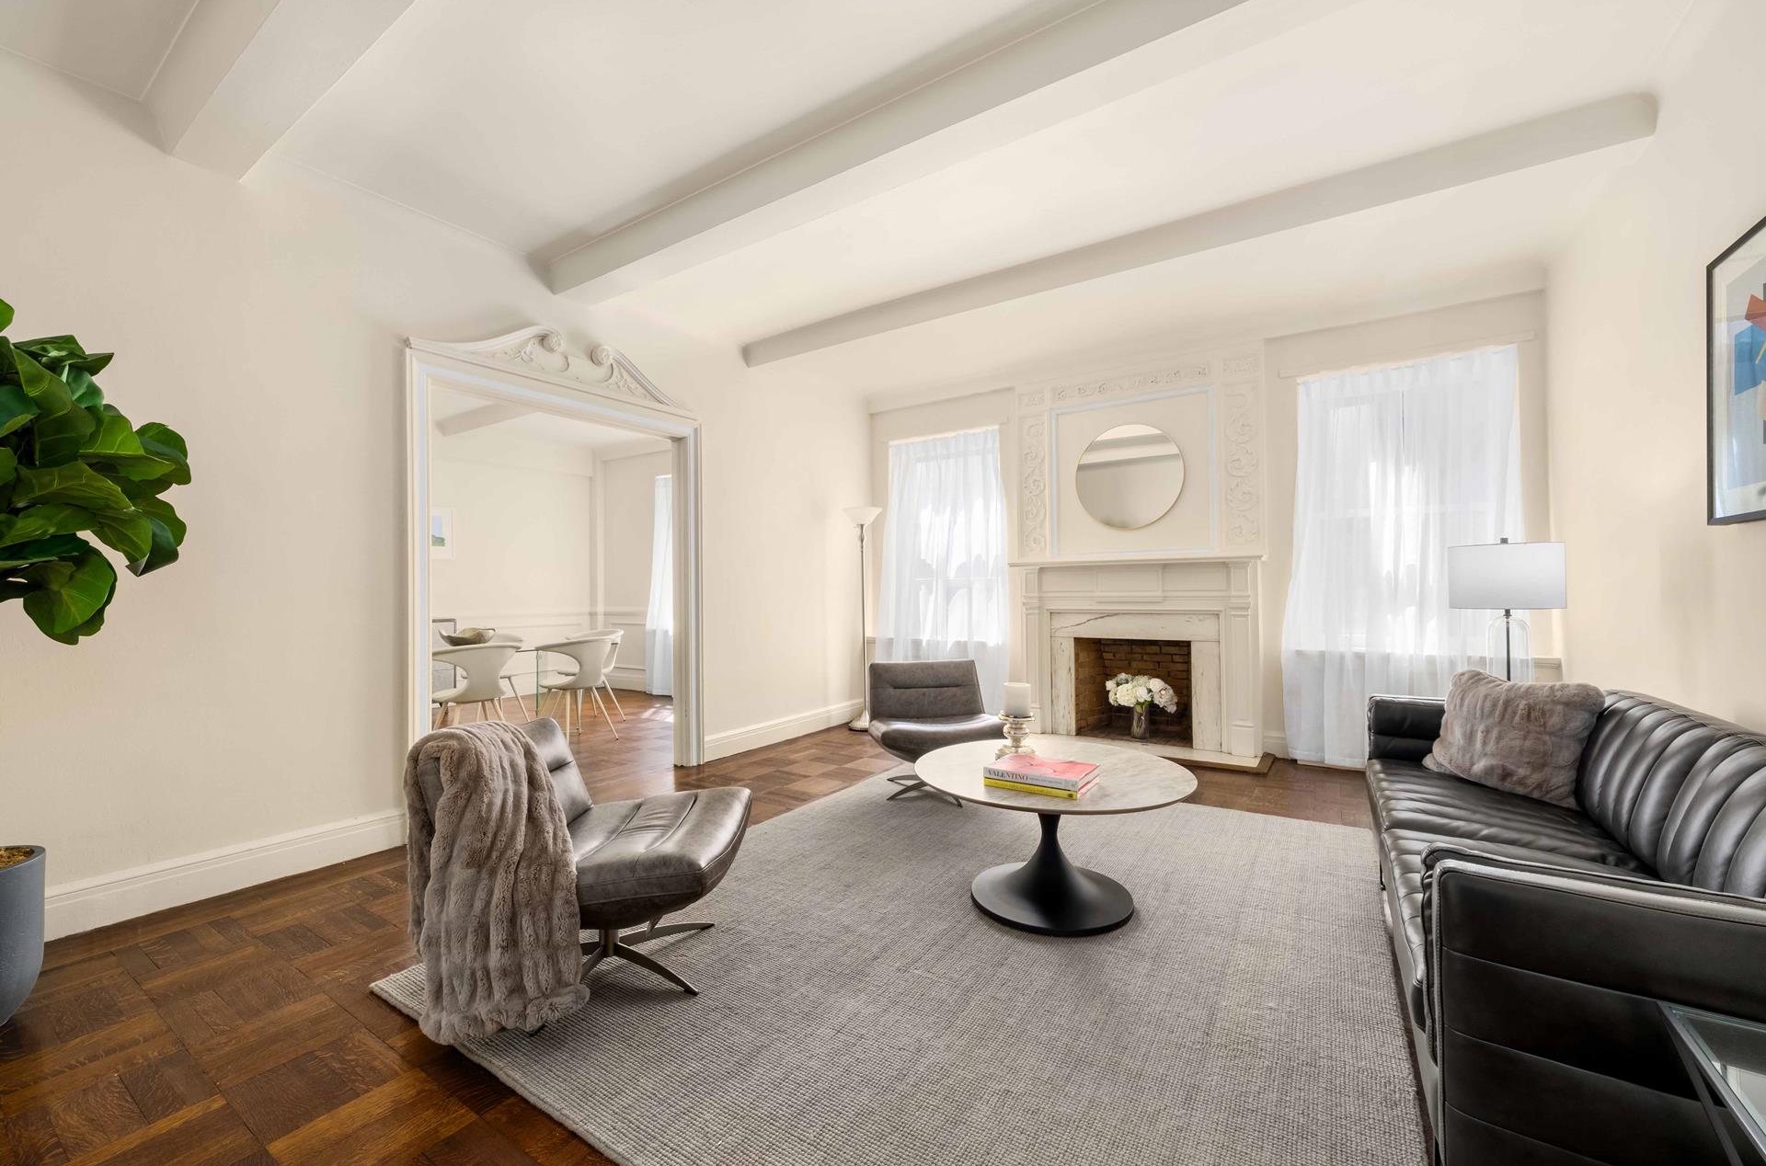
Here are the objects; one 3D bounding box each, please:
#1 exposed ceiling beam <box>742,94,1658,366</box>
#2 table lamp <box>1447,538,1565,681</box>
[{"bbox_3d":[0.993,-1.663,3.833,4.506,0.153,0.301,-1,-1,33],"label":"exposed ceiling beam"},{"bbox_3d":[2.947,0.169,3.240,0.405,0.750,0.405,-1,0,34],"label":"table lamp"}]

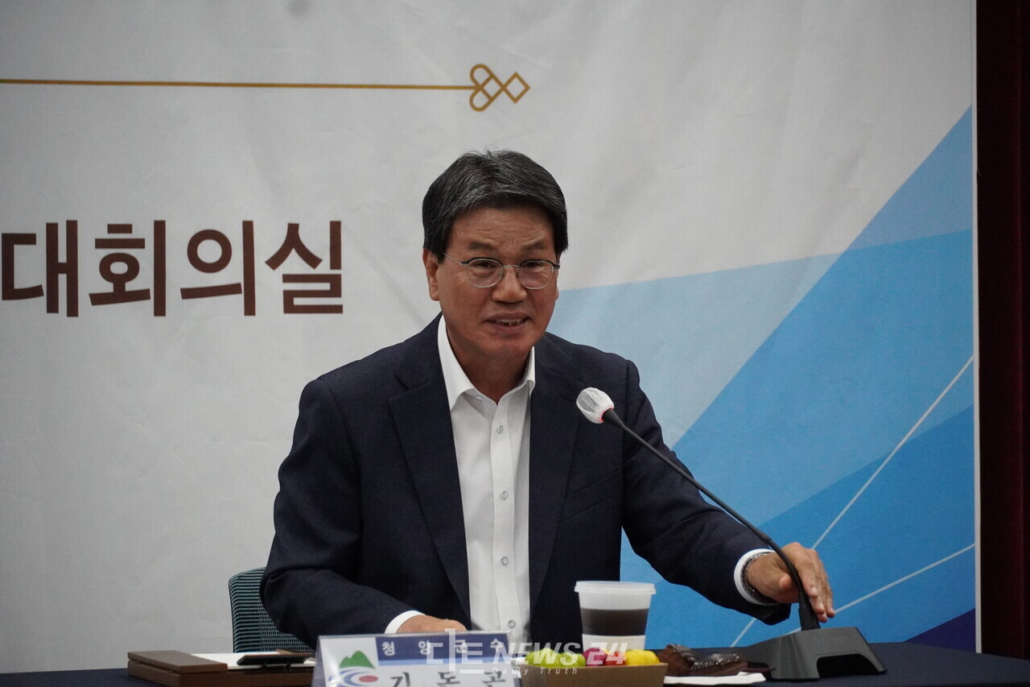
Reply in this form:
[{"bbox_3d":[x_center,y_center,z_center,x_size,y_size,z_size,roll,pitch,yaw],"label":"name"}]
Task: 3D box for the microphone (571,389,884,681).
[{"bbox_3d":[0.231,0.215,6.750,0.390,0.320,0.140,1,1,38],"label":"microphone"}]

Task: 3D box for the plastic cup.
[{"bbox_3d":[0.117,0.331,6.720,0.094,0.109,0.094,0,1,0],"label":"plastic cup"}]

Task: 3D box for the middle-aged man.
[{"bbox_3d":[0.035,0.418,7.020,0.650,1.310,0.740,0,1,-22],"label":"middle-aged man"}]

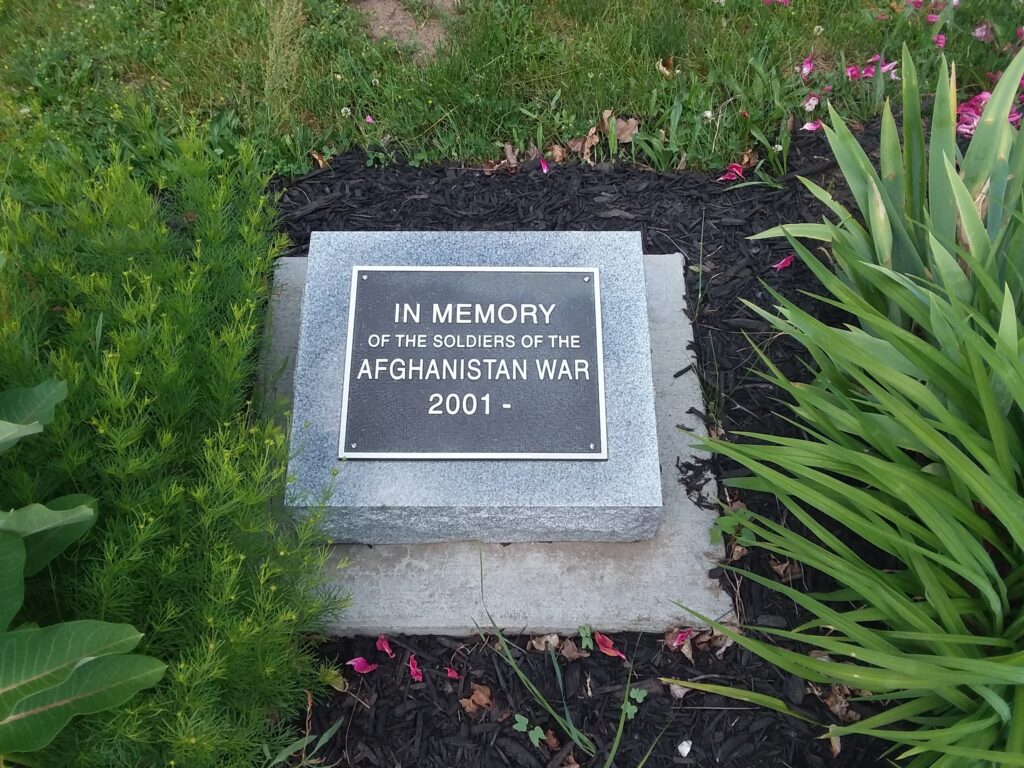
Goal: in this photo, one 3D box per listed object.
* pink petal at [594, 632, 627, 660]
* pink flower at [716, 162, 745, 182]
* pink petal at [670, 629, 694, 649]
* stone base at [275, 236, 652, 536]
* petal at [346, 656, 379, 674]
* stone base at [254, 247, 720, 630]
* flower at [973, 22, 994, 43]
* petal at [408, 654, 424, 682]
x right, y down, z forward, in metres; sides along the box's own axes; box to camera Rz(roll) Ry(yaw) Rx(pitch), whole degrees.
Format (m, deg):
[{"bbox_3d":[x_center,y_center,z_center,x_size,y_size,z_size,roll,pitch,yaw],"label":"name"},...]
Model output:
[{"bbox_3d":[0.144,0.387,1.271,0.057,0.014,0.020,39,67,19],"label":"pink petal"},{"bbox_3d":[0.441,-0.425,1.724,0.058,0.022,0.034,-5,60,-3],"label":"pink flower"},{"bbox_3d":[0.253,0.377,1.271,0.038,0.015,0.015,-35,66,-19],"label":"pink petal"},{"bbox_3d":[-0.054,0.001,1.334,0.520,0.205,0.440,0,60,-1],"label":"stone base"},{"bbox_3d":[-0.219,0.413,1.258,0.047,0.014,0.023,8,60,4],"label":"petal"},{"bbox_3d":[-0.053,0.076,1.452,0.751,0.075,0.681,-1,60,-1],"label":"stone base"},{"bbox_3d":[1.057,-0.788,1.923,0.048,0.028,0.042,0,60,-1],"label":"flower"},{"bbox_3d":[-0.140,0.417,1.256,0.017,0.014,0.039,-20,62,-12],"label":"petal"}]

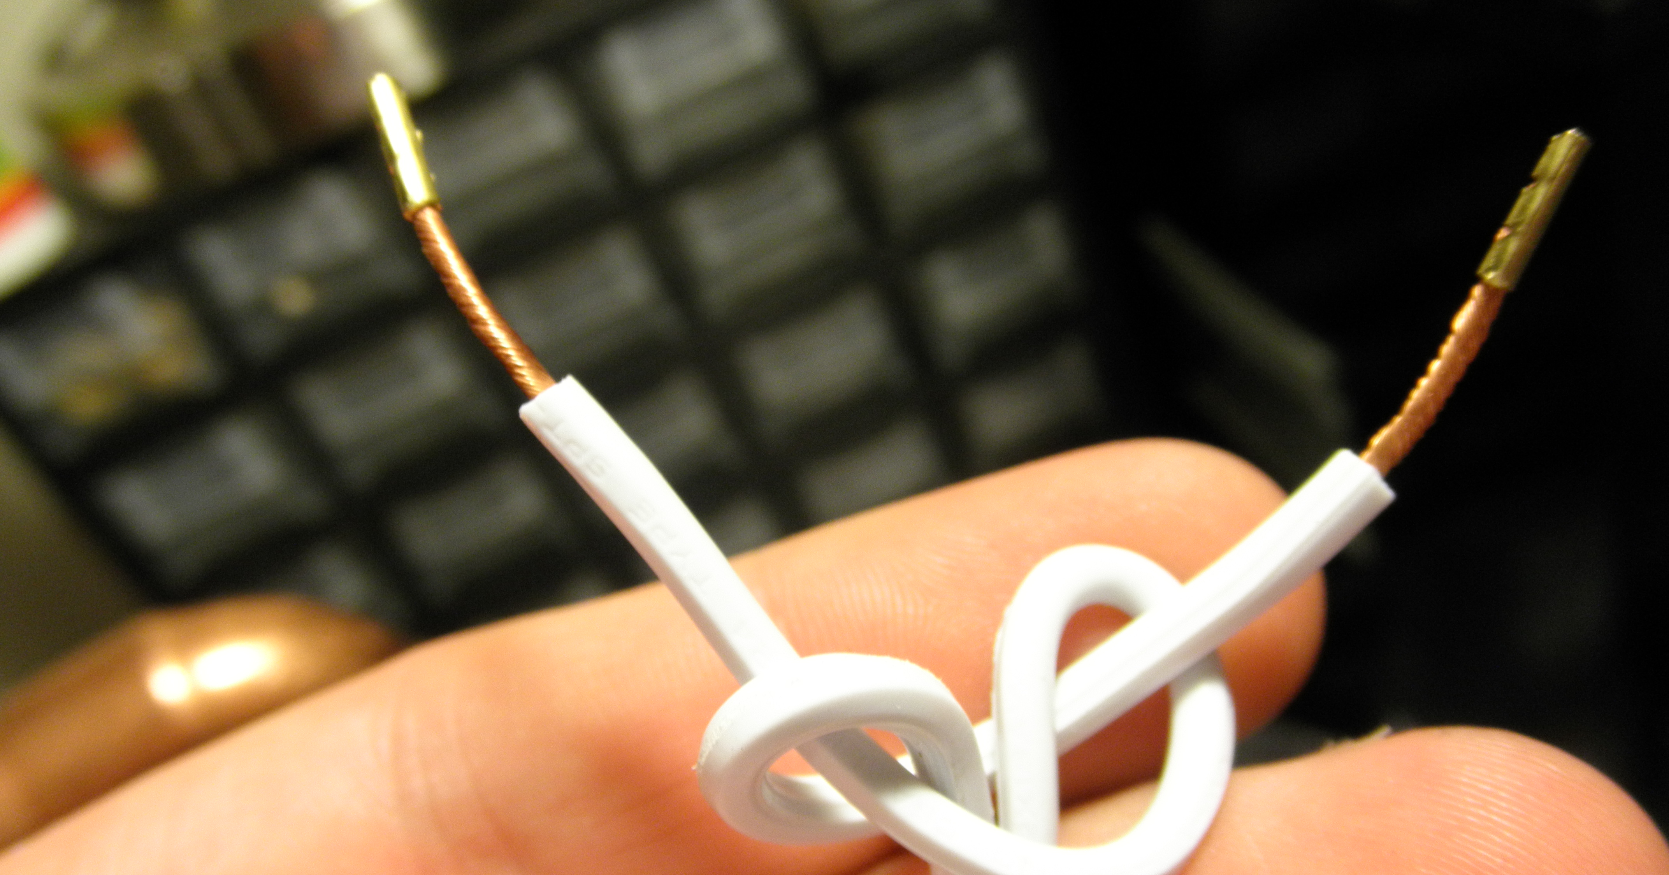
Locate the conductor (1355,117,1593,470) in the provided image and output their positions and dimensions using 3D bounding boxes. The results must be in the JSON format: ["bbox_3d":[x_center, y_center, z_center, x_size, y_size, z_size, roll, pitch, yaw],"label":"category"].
[{"bbox_3d":[0.028,-0.006,0.059,0.002,0.002,0.017,31,90,0],"label":"conductor"}]

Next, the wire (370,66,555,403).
[{"bbox_3d":[-0.018,-0.009,0.063,0.003,0.002,0.017,-28,84,0],"label":"wire"}]

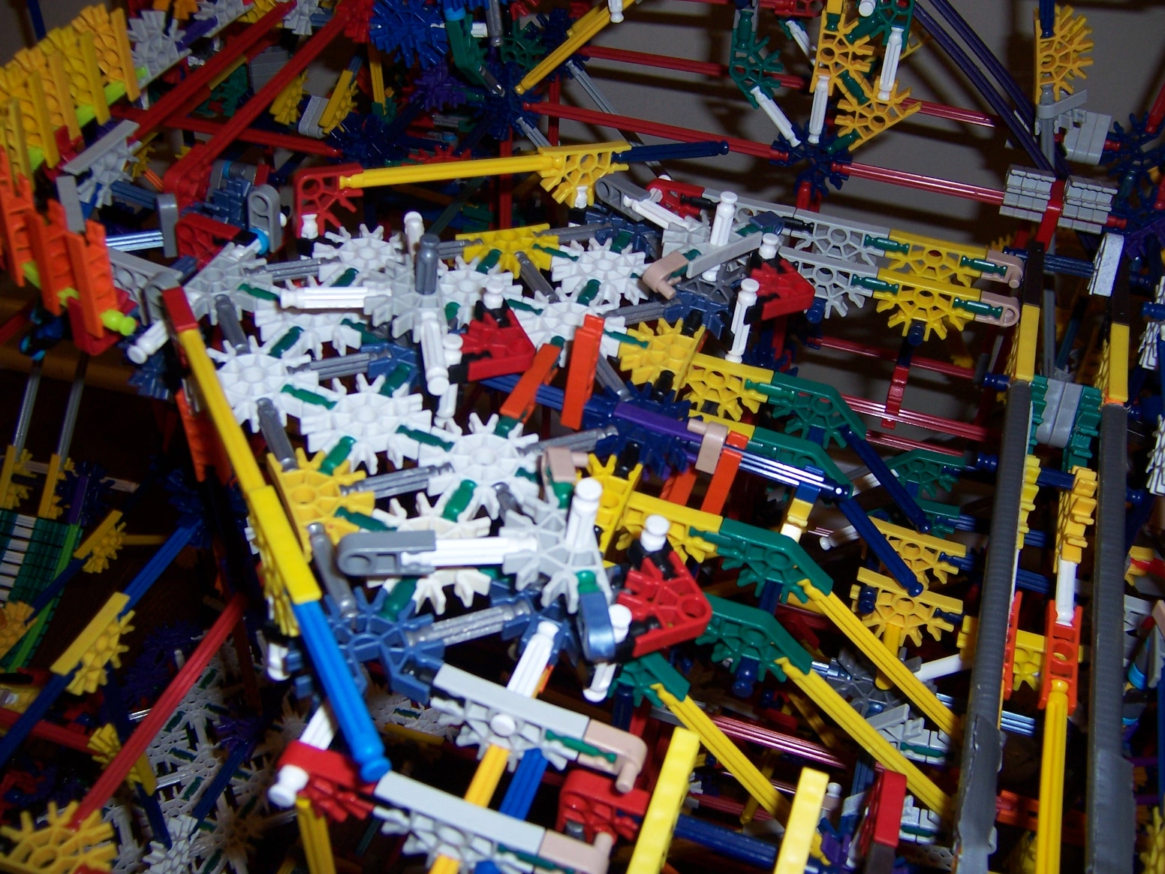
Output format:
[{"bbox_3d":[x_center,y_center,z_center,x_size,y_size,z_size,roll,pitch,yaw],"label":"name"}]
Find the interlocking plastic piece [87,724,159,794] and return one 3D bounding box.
[{"bbox_3d":[-0.172,0.118,0.415,0.023,0.036,0.006,19,42,9],"label":"interlocking plastic piece"}]

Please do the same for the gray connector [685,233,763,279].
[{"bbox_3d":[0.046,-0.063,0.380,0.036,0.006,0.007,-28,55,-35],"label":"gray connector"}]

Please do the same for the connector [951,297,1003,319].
[{"bbox_3d":[0.146,-0.049,0.410,0.017,0.006,0.006,15,42,13],"label":"connector"}]

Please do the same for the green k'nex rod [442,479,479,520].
[{"bbox_3d":[-0.035,0.019,0.312,0.006,0.006,0.017,19,42,9],"label":"green k'nex rod"}]

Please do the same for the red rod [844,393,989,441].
[{"bbox_3d":[0.149,-0.007,0.487,0.122,0.006,0.006,14,37,16],"label":"red rod"}]

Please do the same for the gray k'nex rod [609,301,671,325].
[{"bbox_3d":[0.020,-0.043,0.387,0.033,0.006,0.006,-13,46,-24],"label":"gray k'nex rod"}]

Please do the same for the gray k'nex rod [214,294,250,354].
[{"bbox_3d":[-0.109,-0.033,0.348,0.006,0.006,0.033,-13,47,-24],"label":"gray k'nex rod"}]

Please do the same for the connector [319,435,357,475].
[{"bbox_3d":[-0.069,0.007,0.311,0.006,0.006,0.017,19,42,9],"label":"connector"}]

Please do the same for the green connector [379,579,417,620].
[{"bbox_3d":[-0.046,0.041,0.281,0.006,0.006,0.017,19,42,8],"label":"green connector"}]

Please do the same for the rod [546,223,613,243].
[{"bbox_3d":[-0.004,-0.078,0.425,0.033,0.006,0.006,-13,47,-24],"label":"rod"}]

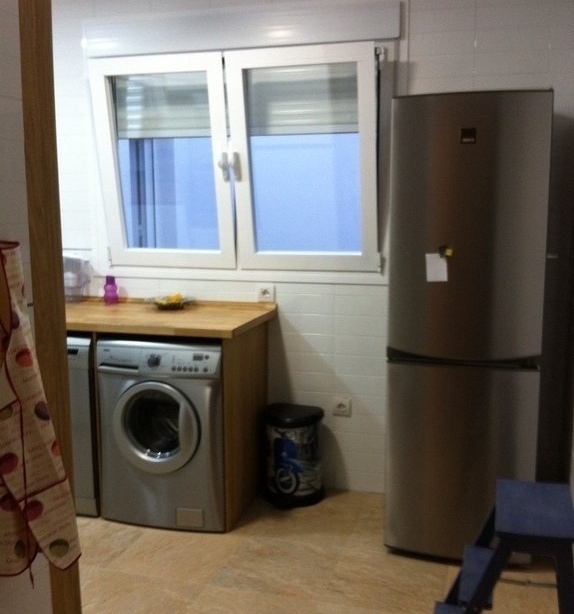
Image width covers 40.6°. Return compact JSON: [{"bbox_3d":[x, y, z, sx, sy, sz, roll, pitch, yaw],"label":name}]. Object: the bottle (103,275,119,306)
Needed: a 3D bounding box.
[{"bbox_3d":[-0.891,-0.087,3.929,0.074,0.146,0.074,2,11,16],"label":"bottle"}]

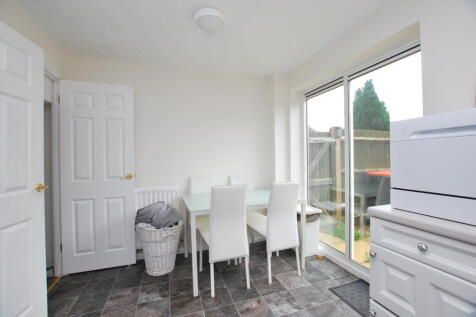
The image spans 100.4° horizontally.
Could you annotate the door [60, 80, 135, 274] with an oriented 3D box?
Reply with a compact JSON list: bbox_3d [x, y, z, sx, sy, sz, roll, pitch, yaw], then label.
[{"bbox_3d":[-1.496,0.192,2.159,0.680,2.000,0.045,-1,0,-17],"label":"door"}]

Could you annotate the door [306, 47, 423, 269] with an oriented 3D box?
[{"bbox_3d":[1.169,0.138,2.102,0.100,2.050,1.450,-1,0,-19],"label":"door"}]

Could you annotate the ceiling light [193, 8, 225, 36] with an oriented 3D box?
[{"bbox_3d":[-0.240,-1.096,1.630,0.270,0.080,0.270,-1,0,0],"label":"ceiling light"}]

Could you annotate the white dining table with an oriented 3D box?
[{"bbox_3d":[0.040,0.816,2.255,1.180,0.740,0.750,-1,0,-19],"label":"white dining table"}]

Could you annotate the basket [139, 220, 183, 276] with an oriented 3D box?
[{"bbox_3d":[-0.833,0.951,2.127,0.455,0.490,0.455,-1,0,-19],"label":"basket"}]

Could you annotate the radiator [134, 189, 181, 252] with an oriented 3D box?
[{"bbox_3d":[-0.939,0.675,2.340,0.480,0.670,0.090,-1,0,-19],"label":"radiator"}]

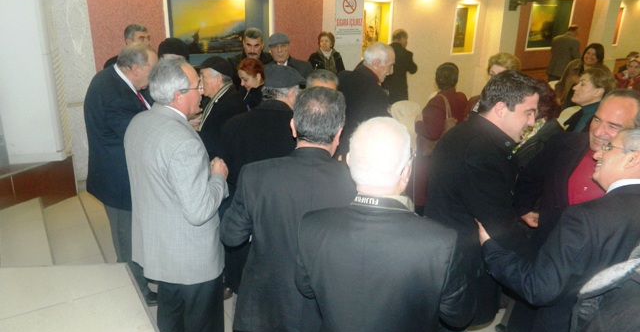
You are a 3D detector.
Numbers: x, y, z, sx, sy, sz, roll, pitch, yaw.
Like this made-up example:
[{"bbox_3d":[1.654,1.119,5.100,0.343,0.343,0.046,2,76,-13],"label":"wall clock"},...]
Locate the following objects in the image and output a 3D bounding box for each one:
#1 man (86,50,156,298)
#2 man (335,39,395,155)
[{"bbox_3d":[-1.192,0.099,2.933,0.460,1.699,0.540,-4,19,-14],"label":"man"},{"bbox_3d":[0.304,0.014,3.271,0.380,1.706,0.500,-4,19,-16],"label":"man"}]

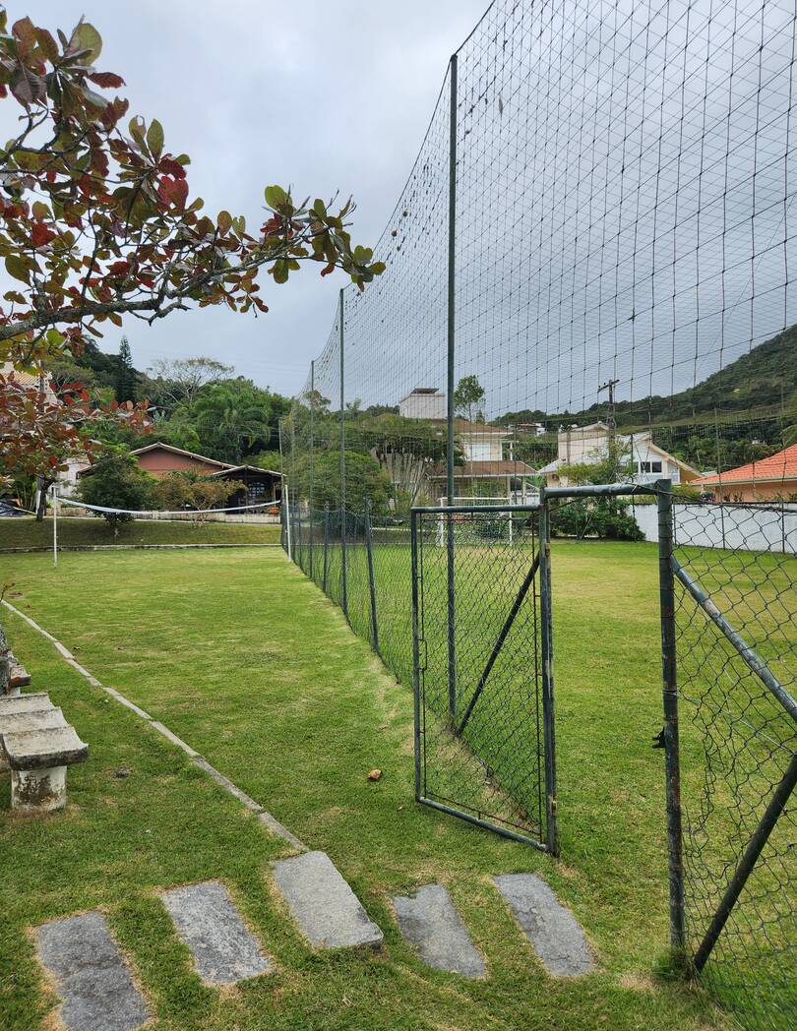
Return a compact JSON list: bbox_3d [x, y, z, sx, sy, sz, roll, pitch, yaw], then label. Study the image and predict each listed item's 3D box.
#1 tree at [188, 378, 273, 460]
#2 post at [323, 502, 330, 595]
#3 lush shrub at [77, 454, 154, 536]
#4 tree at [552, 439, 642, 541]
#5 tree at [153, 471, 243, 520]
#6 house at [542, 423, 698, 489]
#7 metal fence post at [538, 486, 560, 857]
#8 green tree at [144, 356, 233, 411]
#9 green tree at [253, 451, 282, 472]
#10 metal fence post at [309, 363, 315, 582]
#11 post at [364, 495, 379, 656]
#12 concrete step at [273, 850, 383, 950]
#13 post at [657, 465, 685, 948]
[{"bbox_3d":[-13.781,-7.638,58.000,6.800,7.200,6.500,0,1,-13],"label":"tree"},{"bbox_3d":[-1.352,0.614,13.200,0.050,1.733,0.050,0,1,-13],"label":"post"},{"bbox_3d":[-11.418,-0.834,28.500,3.100,3.400,3.100,0,1,-22],"label":"lush shrub"},{"bbox_3d":[10.050,-1.270,35.800,4.500,5.100,4.200,0,1,-13],"label":"tree"},{"bbox_3d":[-8.834,-0.799,31.000,3.900,2.450,3.500,0,1,-16],"label":"tree"},{"bbox_3d":[17.000,-2.850,56.000,8.500,7.800,10.500,0,1,-13],"label":"house"},{"bbox_3d":[0.710,0.736,3.325,0.050,1.736,0.050,-1,1,-13],"label":"metal fence post"},{"bbox_3d":[-22.100,-13.400,75.000,9.400,7.200,8.200,0,1,-16],"label":"green tree"},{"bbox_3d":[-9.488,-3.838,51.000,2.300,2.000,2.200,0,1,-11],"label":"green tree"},{"bbox_3d":[-2.035,-1.090,16.650,0.060,5.200,0.060,0,1,-13],"label":"metal fence post"},{"bbox_3d":[-0.312,0.678,8.140,0.055,1.744,0.050,-4,1,-12],"label":"post"},{"bbox_3d":[-0.333,1.656,3.015,0.270,0.080,0.720,-1,1,-24],"label":"concrete step"},{"bbox_3d":[1.033,0.763,2.665,0.053,1.800,0.053,-2,1,-13],"label":"post"}]

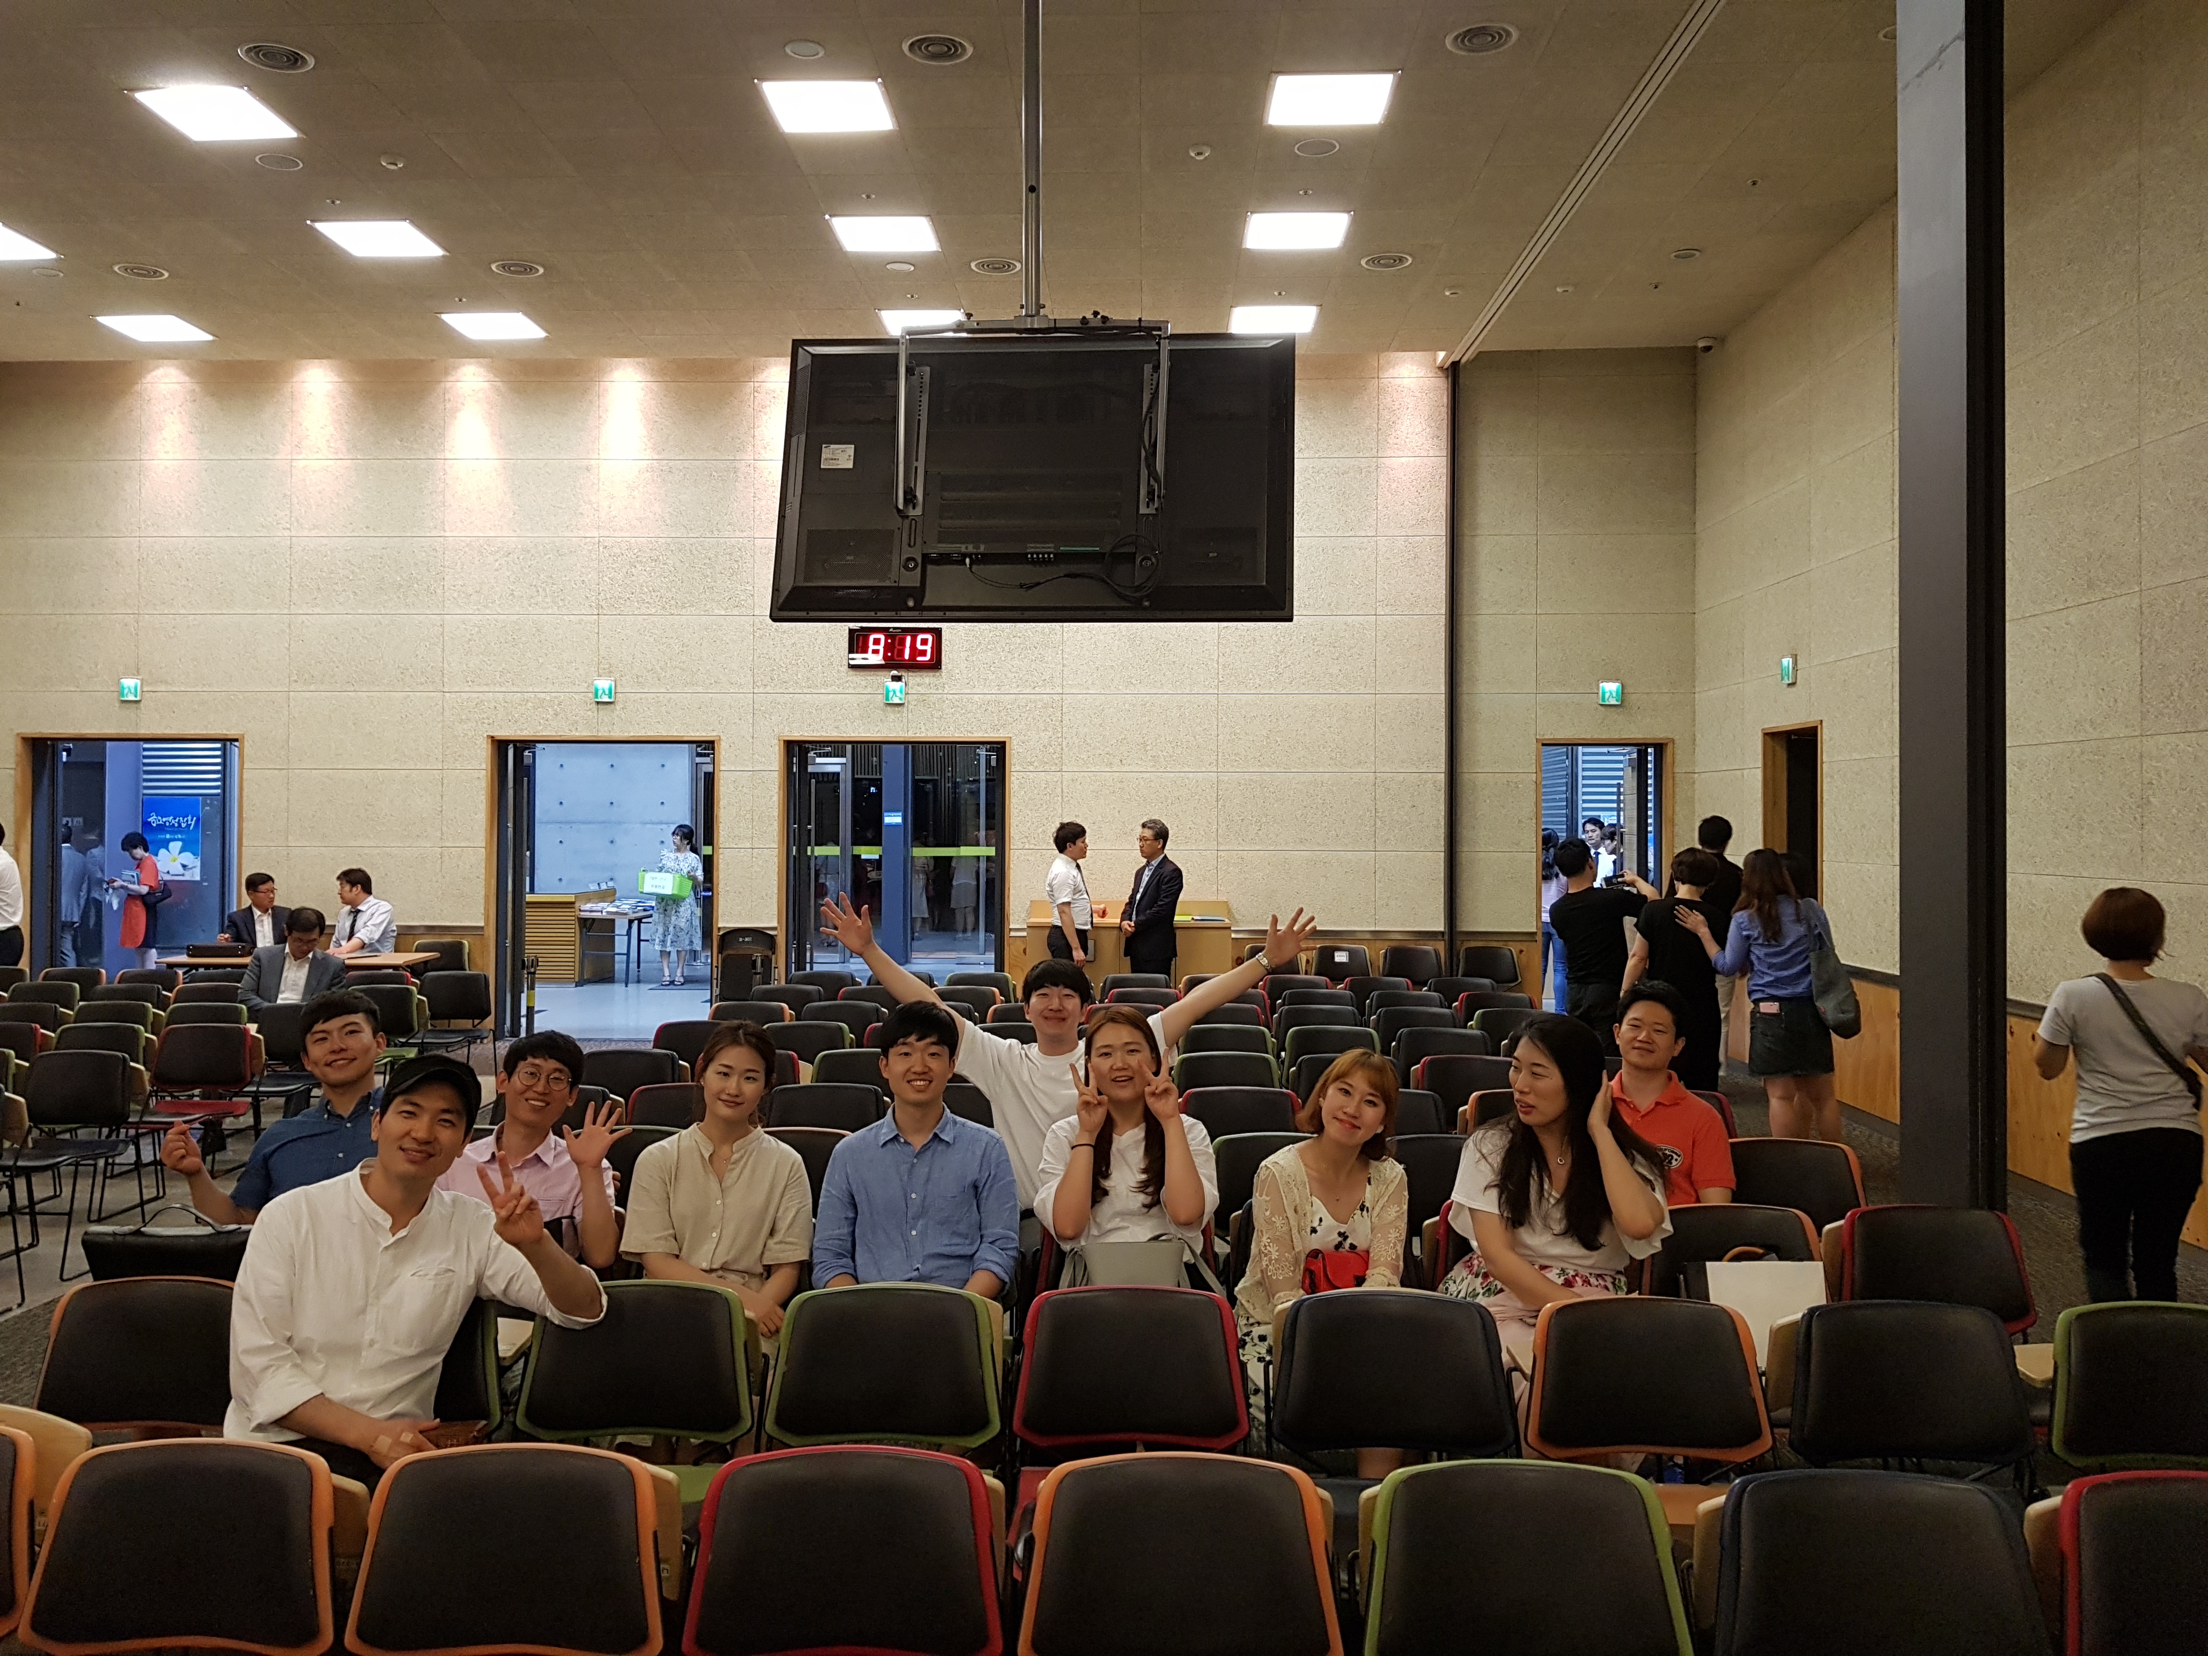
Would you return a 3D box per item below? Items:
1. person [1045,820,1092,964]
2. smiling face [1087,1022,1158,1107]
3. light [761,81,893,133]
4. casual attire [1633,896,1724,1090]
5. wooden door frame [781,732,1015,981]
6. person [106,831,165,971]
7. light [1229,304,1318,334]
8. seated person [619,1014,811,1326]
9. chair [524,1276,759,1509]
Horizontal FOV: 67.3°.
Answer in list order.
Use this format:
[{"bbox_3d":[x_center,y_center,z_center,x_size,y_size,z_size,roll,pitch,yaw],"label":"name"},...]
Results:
[{"bbox_3d":[-0.237,0.803,11.100,0.300,1.680,0.460,0,0,18],"label":"person"},{"bbox_3d":[0.041,0.528,3.730,0.155,0.190,0.140,-4,0,0],"label":"smiling face"},{"bbox_3d":[-1.373,-3.630,8.300,0.620,0.050,0.620,0,0,2],"label":"light"},{"bbox_3d":[2.660,0.830,7.700,0.430,1.000,0.280,0,0,9],"label":"casual attire"},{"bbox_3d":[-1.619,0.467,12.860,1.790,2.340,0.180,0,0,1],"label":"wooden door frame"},{"bbox_3d":[-9.095,0.860,15.600,0.550,1.600,0.450,0,0,-28],"label":"person"},{"bbox_3d":[1.223,-3.650,11.850,0.620,0.050,0.620,0,0,2],"label":"light"},{"bbox_3d":[-0.888,1.069,3.740,0.460,1.220,0.660,0,0,-6],"label":"seated person"},{"bbox_3d":[-0.925,1.285,3.020,0.500,0.790,0.550,0,0,3],"label":"chair"}]

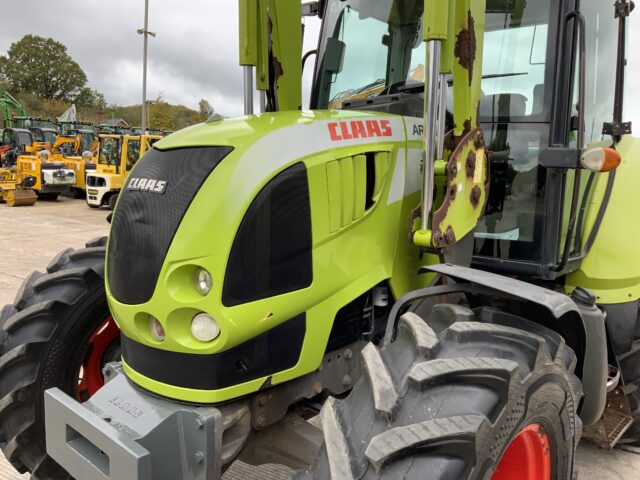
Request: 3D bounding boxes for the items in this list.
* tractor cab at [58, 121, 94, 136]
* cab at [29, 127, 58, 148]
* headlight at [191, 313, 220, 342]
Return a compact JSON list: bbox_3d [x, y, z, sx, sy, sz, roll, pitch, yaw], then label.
[{"bbox_3d":[-13.397,-5.777,29.500,1.450,1.500,1.500,9,10,38],"label":"tractor cab"},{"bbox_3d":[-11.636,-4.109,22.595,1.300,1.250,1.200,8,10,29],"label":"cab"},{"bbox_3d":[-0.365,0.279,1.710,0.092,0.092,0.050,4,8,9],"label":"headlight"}]

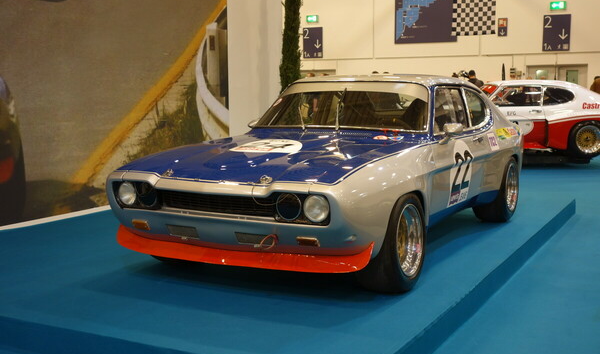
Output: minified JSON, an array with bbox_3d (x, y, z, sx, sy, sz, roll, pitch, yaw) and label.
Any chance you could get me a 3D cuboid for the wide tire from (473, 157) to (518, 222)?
[{"bbox_3d":[1.705,0.088,6.353,0.290,0.592,0.592,3,7,28],"label":"wide tire"}]

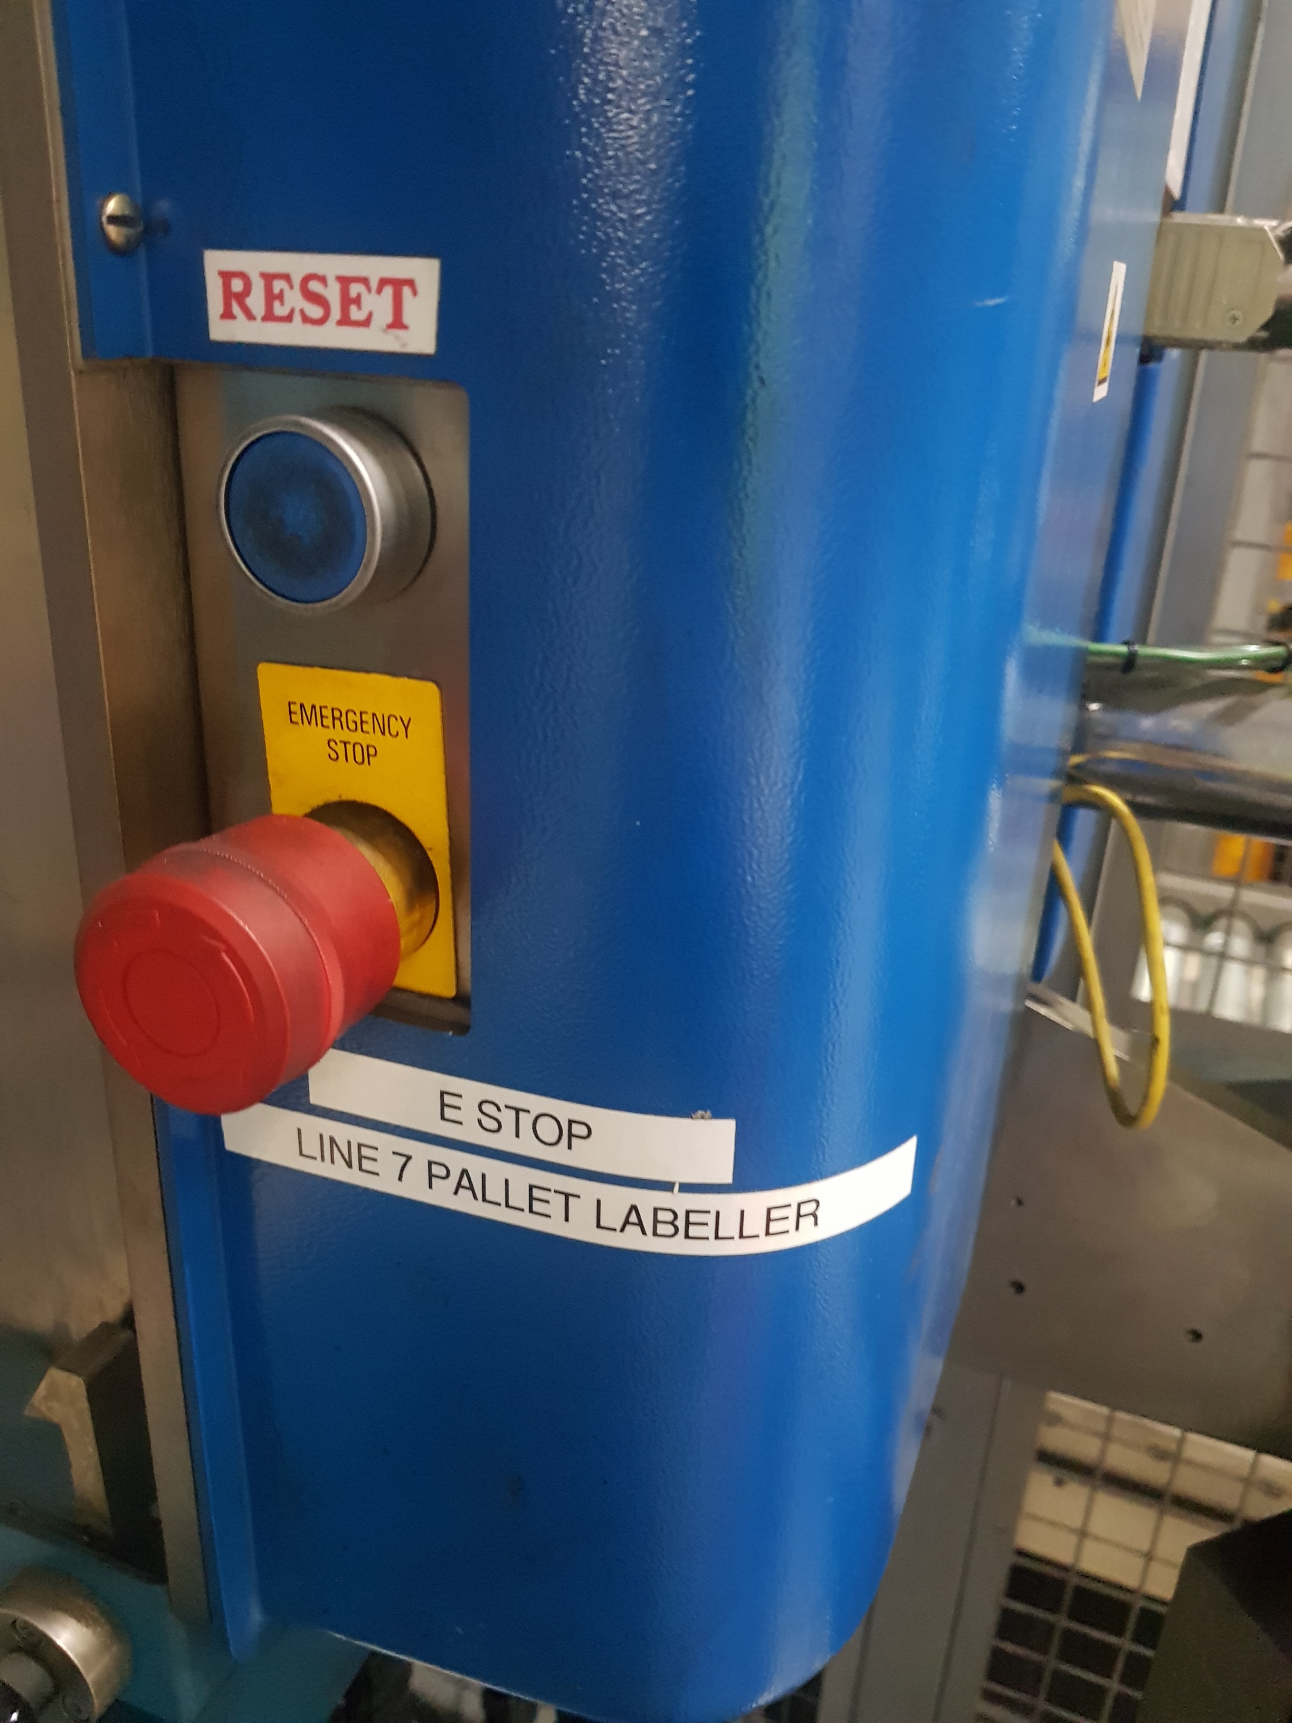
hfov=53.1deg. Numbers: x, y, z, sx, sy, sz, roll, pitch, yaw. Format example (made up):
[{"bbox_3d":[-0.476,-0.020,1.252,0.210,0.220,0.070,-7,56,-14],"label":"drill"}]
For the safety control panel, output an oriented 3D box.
[{"bbox_3d":[-0.051,-0.025,0.206,0.050,0.100,0.004,10,23,16],"label":"safety control panel"}]

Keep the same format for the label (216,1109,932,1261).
[{"bbox_3d":[-0.015,0.056,0.227,0.127,0.012,0.022,3,22,1],"label":"label"}]

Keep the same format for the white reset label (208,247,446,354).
[{"bbox_3d":[-0.045,-0.077,0.177,0.036,0.012,0.001,10,23,16],"label":"white reset label"}]

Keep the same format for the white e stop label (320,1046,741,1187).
[{"bbox_3d":[-0.023,0.043,0.217,0.077,0.012,0.004,8,22,12],"label":"white e stop label"}]

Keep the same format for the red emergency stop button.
[{"bbox_3d":[-0.059,0.015,0.189,0.036,0.036,0.031,10,23,16],"label":"red emergency stop button"}]

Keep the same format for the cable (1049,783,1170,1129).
[{"bbox_3d":[0.118,0.024,0.330,0.030,0.088,0.050,10,23,16],"label":"cable"}]

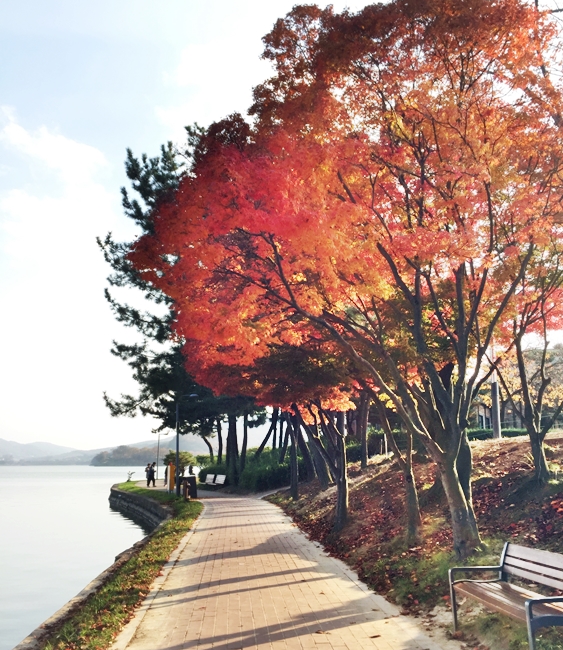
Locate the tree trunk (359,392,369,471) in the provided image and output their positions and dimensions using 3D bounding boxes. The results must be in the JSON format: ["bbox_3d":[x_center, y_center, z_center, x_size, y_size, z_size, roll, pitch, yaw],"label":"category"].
[{"bbox_3d":[3.249,4.187,24.826,0.300,3.042,0.300,0,-12,0],"label":"tree trunk"}]

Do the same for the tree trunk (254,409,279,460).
[{"bbox_3d":[-1.123,8.231,47.341,0.420,4.139,0.420,21,-12,4],"label":"tree trunk"}]

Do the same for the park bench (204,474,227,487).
[{"bbox_3d":[-3.900,9.045,36.405,1.600,0.880,0.650,-11,-16,40],"label":"park bench"}]

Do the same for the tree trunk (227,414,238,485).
[{"bbox_3d":[-3.213,8.168,41.209,0.600,4.567,0.600,0,-13,0],"label":"tree trunk"}]

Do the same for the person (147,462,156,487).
[{"bbox_3d":[-8.898,10.305,43.250,0.550,1.675,0.500,0,-12,0],"label":"person"}]

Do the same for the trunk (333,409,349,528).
[{"bbox_3d":[1.300,3.183,13.765,0.260,2.518,0.260,0,-12,0],"label":"trunk"}]

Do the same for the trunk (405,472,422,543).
[{"bbox_3d":[2.156,3.025,10.444,0.200,1.184,0.200,0,-12,0],"label":"trunk"}]

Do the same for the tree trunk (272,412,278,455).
[{"bbox_3d":[-0.413,7.466,43.306,0.320,2.855,0.320,0,-12,0],"label":"tree trunk"}]

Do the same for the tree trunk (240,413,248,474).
[{"bbox_3d":[-2.494,8.135,43.265,0.360,4.200,0.360,3,-13,1],"label":"tree trunk"}]

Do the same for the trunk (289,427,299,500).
[{"bbox_3d":[0.505,5.465,24.883,0.280,2.861,0.280,0,-12,0],"label":"trunk"}]

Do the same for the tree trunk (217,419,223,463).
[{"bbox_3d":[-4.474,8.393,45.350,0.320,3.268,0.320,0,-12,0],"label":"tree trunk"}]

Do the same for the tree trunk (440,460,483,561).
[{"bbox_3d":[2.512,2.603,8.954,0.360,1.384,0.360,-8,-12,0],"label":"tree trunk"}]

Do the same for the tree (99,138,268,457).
[{"bbox_3d":[-6.088,-1.463,40.274,9.800,21.959,8.500,0,-13,0],"label":"tree"}]

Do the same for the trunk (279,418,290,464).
[{"bbox_3d":[0.191,6.748,36.771,0.360,2.554,0.360,7,-12,0],"label":"trunk"}]

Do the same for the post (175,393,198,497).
[{"bbox_3d":[-4.696,5.862,31.068,1.120,5.053,0.300,0,-13,0],"label":"post"}]

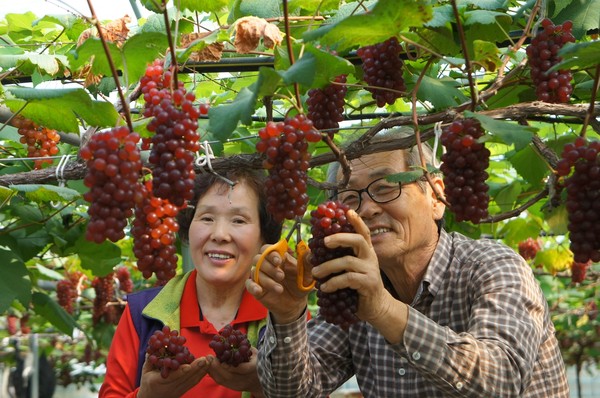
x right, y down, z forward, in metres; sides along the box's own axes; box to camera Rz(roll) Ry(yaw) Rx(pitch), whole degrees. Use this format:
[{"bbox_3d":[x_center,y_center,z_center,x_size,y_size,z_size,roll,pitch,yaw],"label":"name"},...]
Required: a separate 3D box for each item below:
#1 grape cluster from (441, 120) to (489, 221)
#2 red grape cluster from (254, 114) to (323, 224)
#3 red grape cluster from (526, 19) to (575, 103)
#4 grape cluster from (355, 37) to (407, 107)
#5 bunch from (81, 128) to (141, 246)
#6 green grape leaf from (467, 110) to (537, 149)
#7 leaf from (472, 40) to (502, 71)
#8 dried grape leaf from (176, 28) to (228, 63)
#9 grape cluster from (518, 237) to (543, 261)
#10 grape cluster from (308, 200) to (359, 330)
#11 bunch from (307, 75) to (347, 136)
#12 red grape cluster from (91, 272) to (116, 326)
[{"bbox_3d":[0.242,-0.042,1.920,0.073,0.151,0.070,0,-7,0],"label":"grape cluster"},{"bbox_3d":[-0.018,-0.045,1.930,0.095,0.159,0.082,0,-7,0],"label":"red grape cluster"},{"bbox_3d":[0.391,-0.213,2.050,0.074,0.133,0.070,0,-7,0],"label":"red grape cluster"},{"bbox_3d":[0.155,-0.246,2.500,0.095,0.143,0.085,0,-7,0],"label":"grape cluster"},{"bbox_3d":[-0.268,-0.021,1.870,0.086,0.165,0.082,0,-7,0],"label":"bunch"},{"bbox_3d":[0.296,-0.102,1.950,0.105,0.058,0.080,0,-7,0],"label":"green grape leaf"},{"bbox_3d":[0.299,-0.229,2.100,0.048,0.048,0.032,0,-7,0],"label":"leaf"},{"bbox_3d":[-0.174,-0.274,2.350,0.092,0.062,0.060,0,-7,0],"label":"dried grape leaf"},{"bbox_3d":[0.754,0.164,4.300,0.078,0.085,0.073,0,-7,0],"label":"grape cluster"},{"bbox_3d":[0.048,0.094,1.860,0.072,0.182,0.068,0,-7,0],"label":"grape cluster"},{"bbox_3d":[0.046,-0.165,2.300,0.070,0.112,0.066,0,-7,0],"label":"bunch"},{"bbox_3d":[-0.673,0.341,4.500,0.086,0.176,0.080,0,-7,0],"label":"red grape cluster"}]

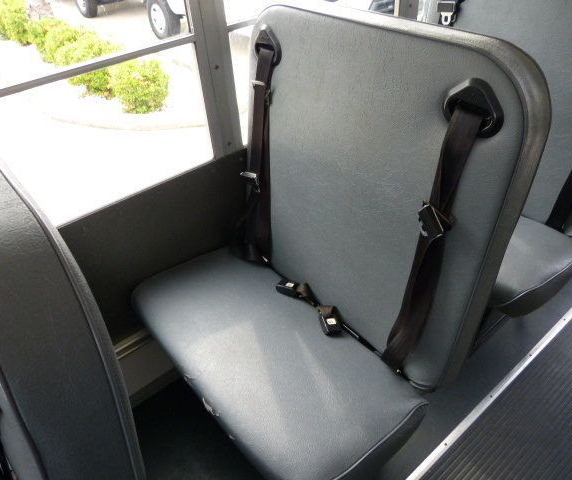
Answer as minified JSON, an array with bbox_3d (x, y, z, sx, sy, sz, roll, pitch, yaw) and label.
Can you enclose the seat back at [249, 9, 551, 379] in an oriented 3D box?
[{"bbox_3d":[0.155,-0.120,1.104,0.102,0.736,0.750,-21,41,-33],"label":"seat back"}]

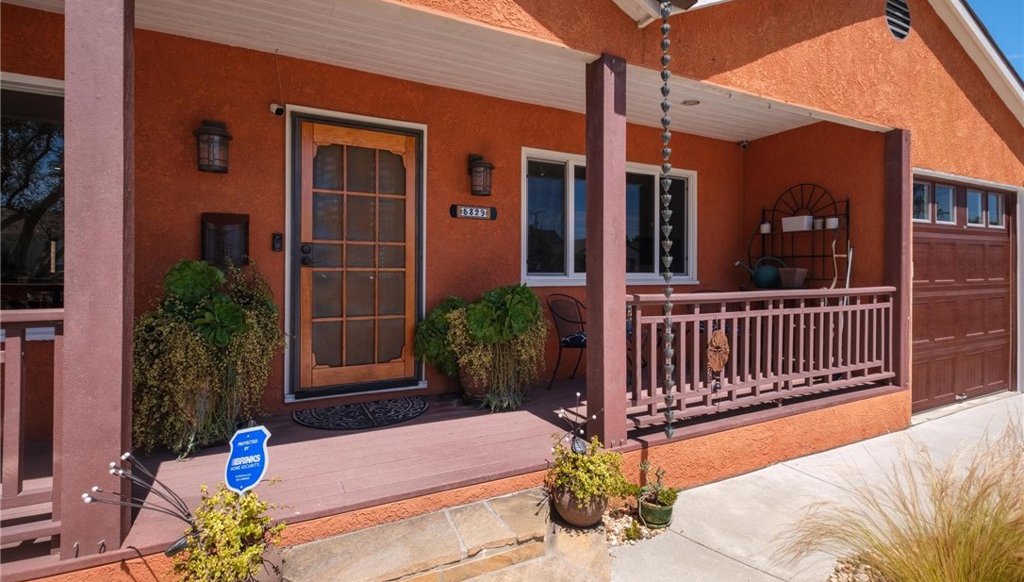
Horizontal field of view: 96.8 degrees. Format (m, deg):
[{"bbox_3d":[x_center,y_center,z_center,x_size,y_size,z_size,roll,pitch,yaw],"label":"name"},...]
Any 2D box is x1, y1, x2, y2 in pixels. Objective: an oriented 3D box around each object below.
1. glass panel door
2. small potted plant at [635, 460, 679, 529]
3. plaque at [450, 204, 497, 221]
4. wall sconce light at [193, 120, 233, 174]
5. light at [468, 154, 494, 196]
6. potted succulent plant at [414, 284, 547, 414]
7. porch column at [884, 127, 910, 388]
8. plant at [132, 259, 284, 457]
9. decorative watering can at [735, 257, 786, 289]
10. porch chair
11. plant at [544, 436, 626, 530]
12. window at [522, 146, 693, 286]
[{"bbox_3d":[-1.165,-0.263,3.486,0.880,1.990,0.060,0,1,-25],"label":"glass panel door"},{"bbox_3d":[0.775,1.071,2.430,0.235,0.330,0.225,0,2,0],"label":"small potted plant"},{"bbox_3d":[-0.321,-0.668,3.869,0.427,0.109,0.025,-1,2,-26],"label":"plaque"},{"bbox_3d":[-1.957,-0.958,2.968,0.213,0.356,0.212,-1,2,-26],"label":"wall sconce light"},{"bbox_3d":[-0.254,-0.978,3.799,0.213,0.359,0.212,-1,2,-26],"label":"light"},{"bbox_3d":[-0.245,0.410,3.529,0.960,0.880,0.680,0,1,-25],"label":"potted succulent plant"},{"bbox_3d":[3.344,-0.264,3.956,0.145,2.180,0.150,0,1,-25],"label":"porch column"},{"bbox_3d":[-1.808,0.343,2.764,0.780,1.050,0.680,0,1,-25],"label":"plant"},{"bbox_3d":[2.634,-0.194,4.848,0.240,0.330,0.530,-1,1,-37],"label":"decorative watering can"},{"bbox_3d":[0.697,0.437,4.034,0.620,0.820,0.580,0,1,24],"label":"porch chair"},{"bbox_3d":[0.373,0.909,2.250,0.395,0.410,0.360,0,2,0],"label":"plant"},{"bbox_3d":[1.079,-0.679,4.554,2.195,1.251,0.090,-1,2,-26],"label":"window"}]

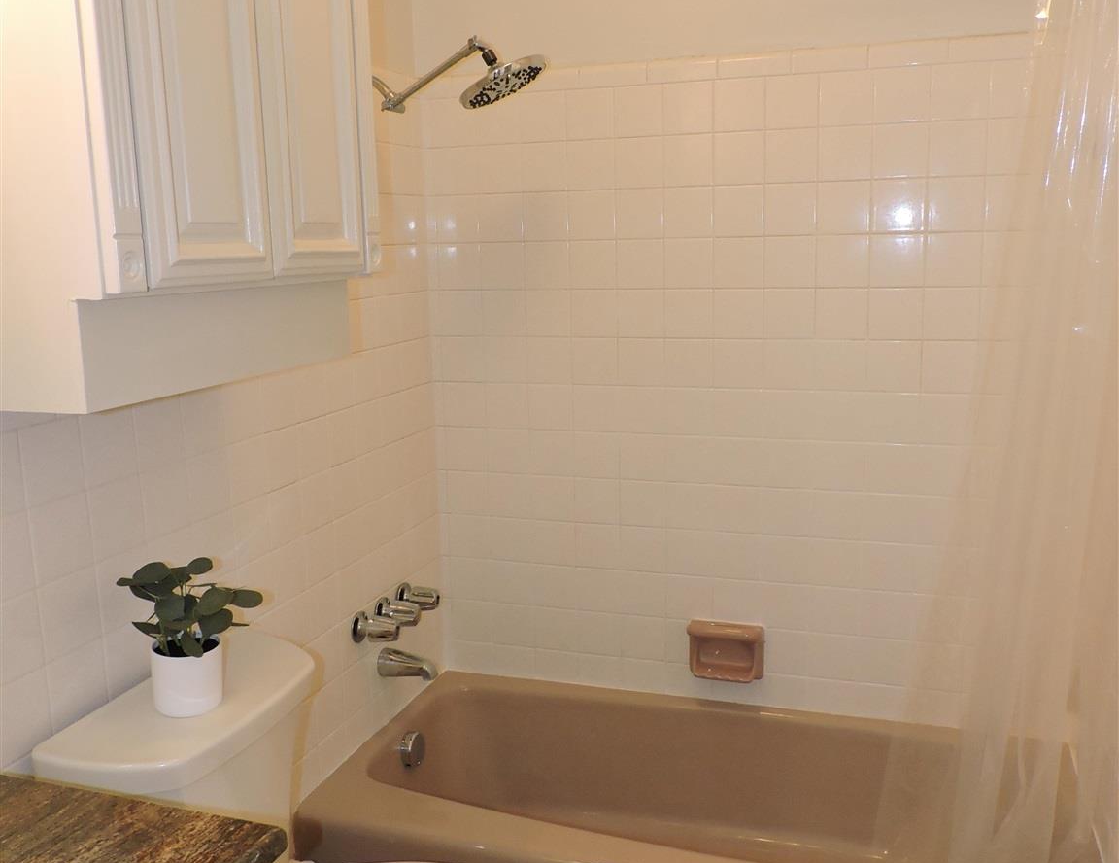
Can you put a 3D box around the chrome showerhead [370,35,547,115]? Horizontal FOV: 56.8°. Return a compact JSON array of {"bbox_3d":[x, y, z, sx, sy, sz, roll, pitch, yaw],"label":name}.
[{"bbox_3d":[-0.228,-0.712,2.069,0.425,0.138,0.190,2,11,18],"label":"chrome showerhead"}]

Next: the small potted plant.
[{"bbox_3d":[-0.520,0.286,1.479,0.180,0.212,0.180,2,11,18],"label":"small potted plant"}]

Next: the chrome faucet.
[{"bbox_3d":[-0.339,0.533,2.348,0.132,0.064,0.058,2,11,18],"label":"chrome faucet"}]

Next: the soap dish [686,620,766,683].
[{"bbox_3d":[0.383,0.513,2.391,0.170,0.133,0.060,2,11,18],"label":"soap dish"}]

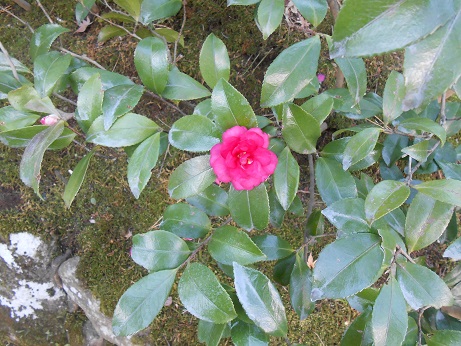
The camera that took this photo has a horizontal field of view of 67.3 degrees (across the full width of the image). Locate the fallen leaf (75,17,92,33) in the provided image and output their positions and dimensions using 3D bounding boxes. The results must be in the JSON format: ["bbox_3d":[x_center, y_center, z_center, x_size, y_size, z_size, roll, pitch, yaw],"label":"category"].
[{"bbox_3d":[-0.267,-0.265,0.625,0.035,0.010,0.036,32,73,17],"label":"fallen leaf"}]

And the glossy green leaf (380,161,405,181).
[{"bbox_3d":[0.221,-0.001,0.477,0.035,0.012,0.058,-17,85,16],"label":"glossy green leaf"}]

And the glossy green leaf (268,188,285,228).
[{"bbox_3d":[0.059,0.042,0.463,0.032,0.071,0.012,-20,23,-32],"label":"glossy green leaf"}]

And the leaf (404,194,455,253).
[{"bbox_3d":[0.228,0.057,0.398,0.046,0.012,0.083,28,93,-9],"label":"leaf"}]

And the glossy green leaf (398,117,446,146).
[{"bbox_3d":[0.229,-0.052,0.415,0.068,0.018,0.034,22,40,-9],"label":"glossy green leaf"}]

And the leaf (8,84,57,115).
[{"bbox_3d":[-0.243,-0.088,0.425,0.074,0.013,0.032,26,57,8],"label":"leaf"}]

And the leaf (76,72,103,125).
[{"bbox_3d":[-0.181,-0.094,0.445,0.033,0.012,0.074,13,98,-17],"label":"leaf"}]

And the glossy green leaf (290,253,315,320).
[{"bbox_3d":[0.095,0.153,0.455,0.031,0.012,0.099,-4,102,14],"label":"glossy green leaf"}]

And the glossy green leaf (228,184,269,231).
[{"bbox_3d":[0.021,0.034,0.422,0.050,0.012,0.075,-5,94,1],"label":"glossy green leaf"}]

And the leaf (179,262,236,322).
[{"bbox_3d":[-0.026,0.136,0.393,0.050,0.012,0.086,-38,93,-7],"label":"leaf"}]

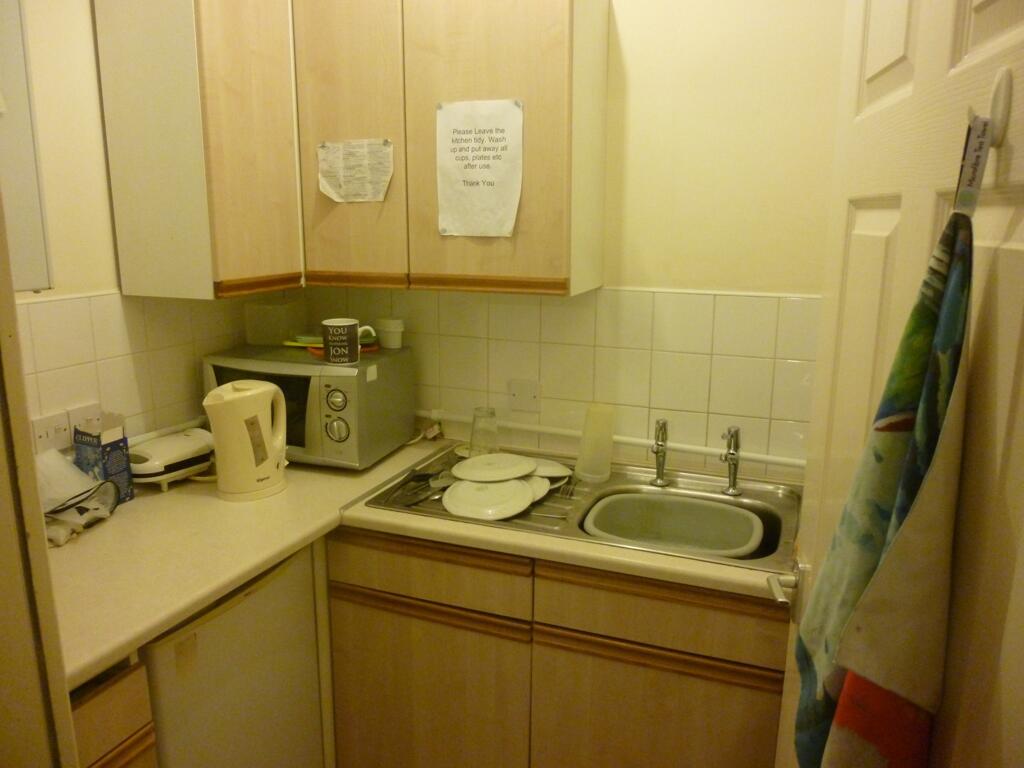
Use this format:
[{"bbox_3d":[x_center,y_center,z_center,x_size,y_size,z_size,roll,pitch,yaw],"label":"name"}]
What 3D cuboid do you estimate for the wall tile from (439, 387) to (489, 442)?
[{"bbox_3d":[-0.137,0.091,2.132,0.149,0.149,0.010,5,12,20],"label":"wall tile"}]

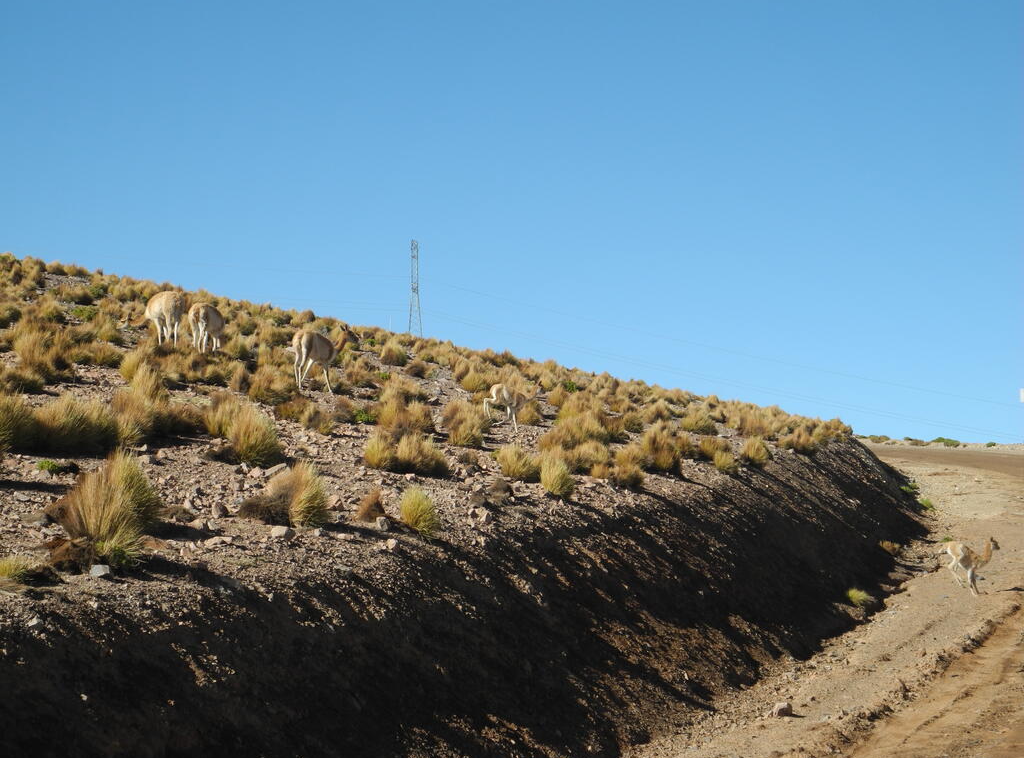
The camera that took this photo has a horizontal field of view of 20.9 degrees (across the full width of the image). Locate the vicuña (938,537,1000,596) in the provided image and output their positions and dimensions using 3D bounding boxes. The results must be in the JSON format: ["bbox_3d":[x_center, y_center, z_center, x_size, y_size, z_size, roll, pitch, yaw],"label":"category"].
[{"bbox_3d":[6.992,2.873,42.500,0.950,0.890,0.290,0,-1,-10],"label":"vicuña"}]

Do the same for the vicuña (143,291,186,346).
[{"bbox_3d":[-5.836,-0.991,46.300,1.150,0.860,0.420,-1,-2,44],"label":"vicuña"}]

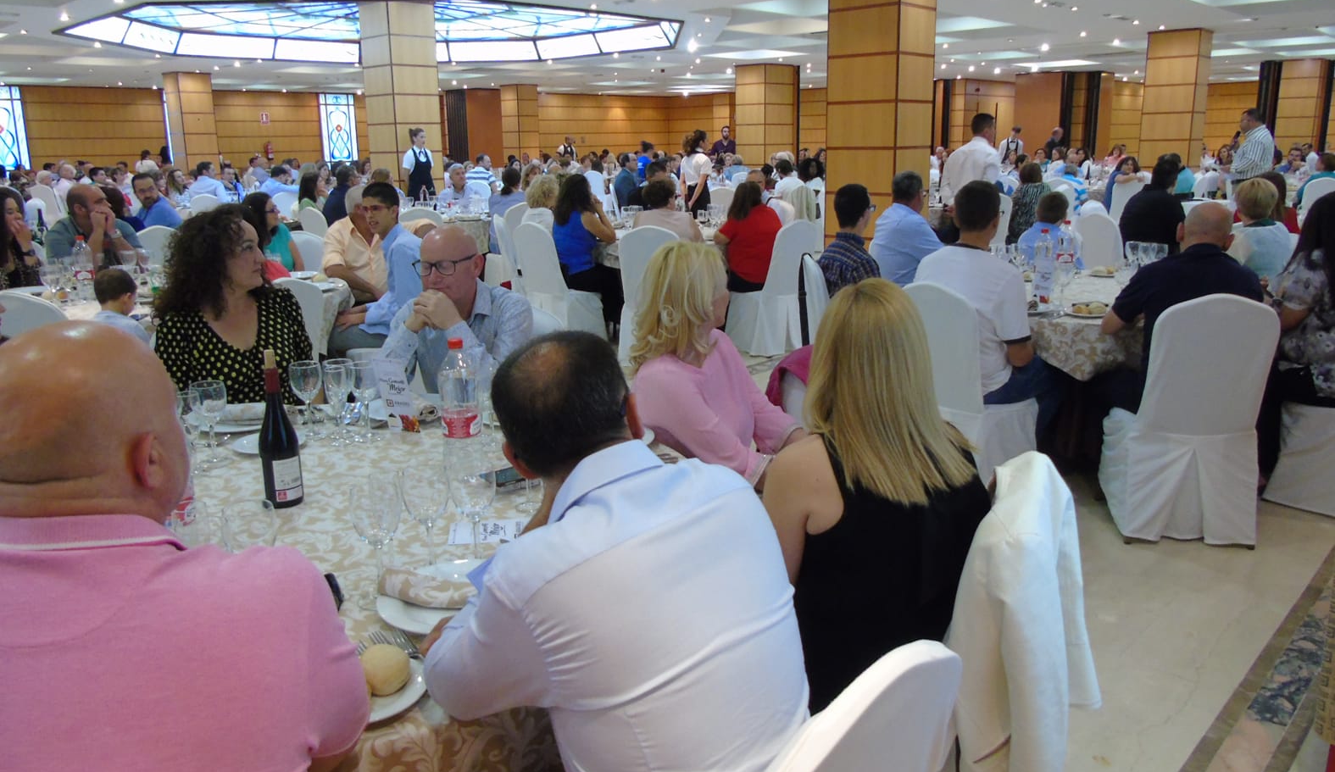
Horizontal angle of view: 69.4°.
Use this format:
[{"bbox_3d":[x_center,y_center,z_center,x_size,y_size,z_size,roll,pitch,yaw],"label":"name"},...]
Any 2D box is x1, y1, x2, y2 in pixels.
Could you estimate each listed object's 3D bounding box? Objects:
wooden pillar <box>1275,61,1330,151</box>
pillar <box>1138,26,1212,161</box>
[{"bbox_3d":[15.509,-6.399,23.762,0.780,3.070,0.780,13,20,42],"label":"wooden pillar"},{"bbox_3d":[8.972,-4.577,17.097,0.800,3.262,0.800,12,19,42],"label":"pillar"}]

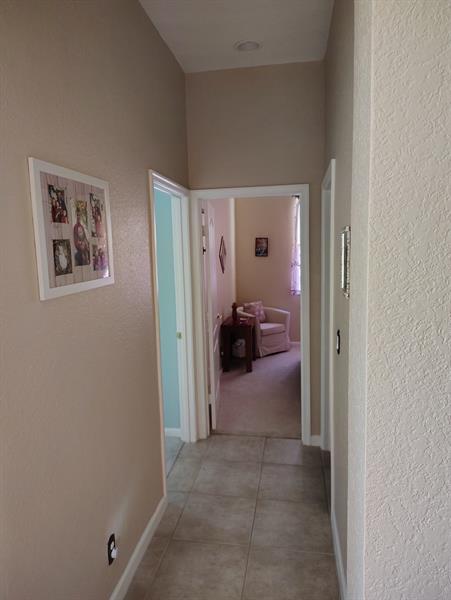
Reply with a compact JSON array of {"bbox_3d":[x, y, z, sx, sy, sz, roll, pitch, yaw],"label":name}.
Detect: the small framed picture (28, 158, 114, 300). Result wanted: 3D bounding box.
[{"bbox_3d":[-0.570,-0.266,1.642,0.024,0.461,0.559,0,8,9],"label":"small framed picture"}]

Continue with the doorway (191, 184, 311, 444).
[{"bbox_3d":[0.221,0.160,3.484,0.956,2.133,0.140,0,8,9],"label":"doorway"}]

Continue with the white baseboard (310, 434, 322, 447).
[{"bbox_3d":[0.760,1.179,3.481,0.096,0.096,0.016,0,8,9],"label":"white baseboard"}]

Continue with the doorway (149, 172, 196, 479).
[{"bbox_3d":[-0.406,0.235,3.043,0.140,2.133,0.946,0,8,9],"label":"doorway"}]

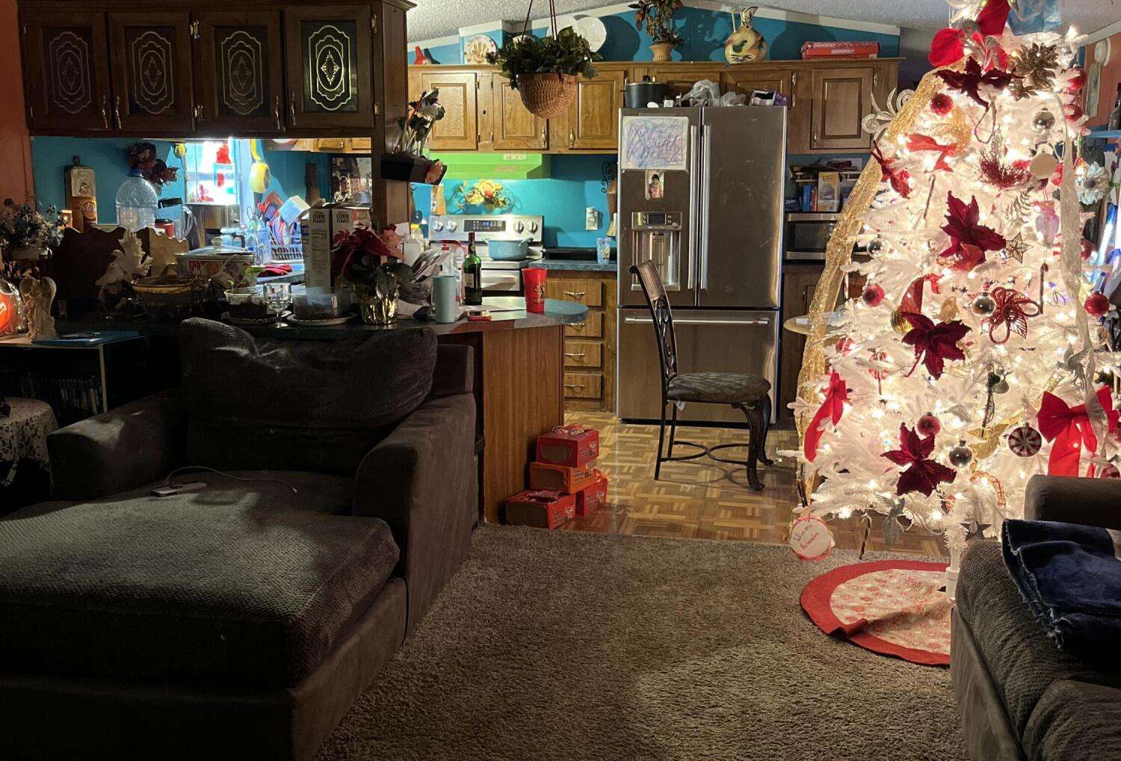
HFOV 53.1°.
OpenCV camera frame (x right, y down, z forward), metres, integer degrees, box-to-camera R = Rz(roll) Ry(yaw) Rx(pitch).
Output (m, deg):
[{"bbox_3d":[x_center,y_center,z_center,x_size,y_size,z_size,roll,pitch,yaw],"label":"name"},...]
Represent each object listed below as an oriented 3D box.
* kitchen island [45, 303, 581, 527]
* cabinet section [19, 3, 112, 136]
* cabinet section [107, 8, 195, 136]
[{"bbox_3d":[-0.957,0.123,4.694,2.190,0.890,1.000,2,11,10],"label":"kitchen island"},{"bbox_3d":[-2.015,-1.307,4.780,0.404,0.522,0.303,2,10,9],"label":"cabinet section"},{"bbox_3d":[-1.647,-1.284,4.723,0.384,0.511,0.303,2,10,9],"label":"cabinet section"}]

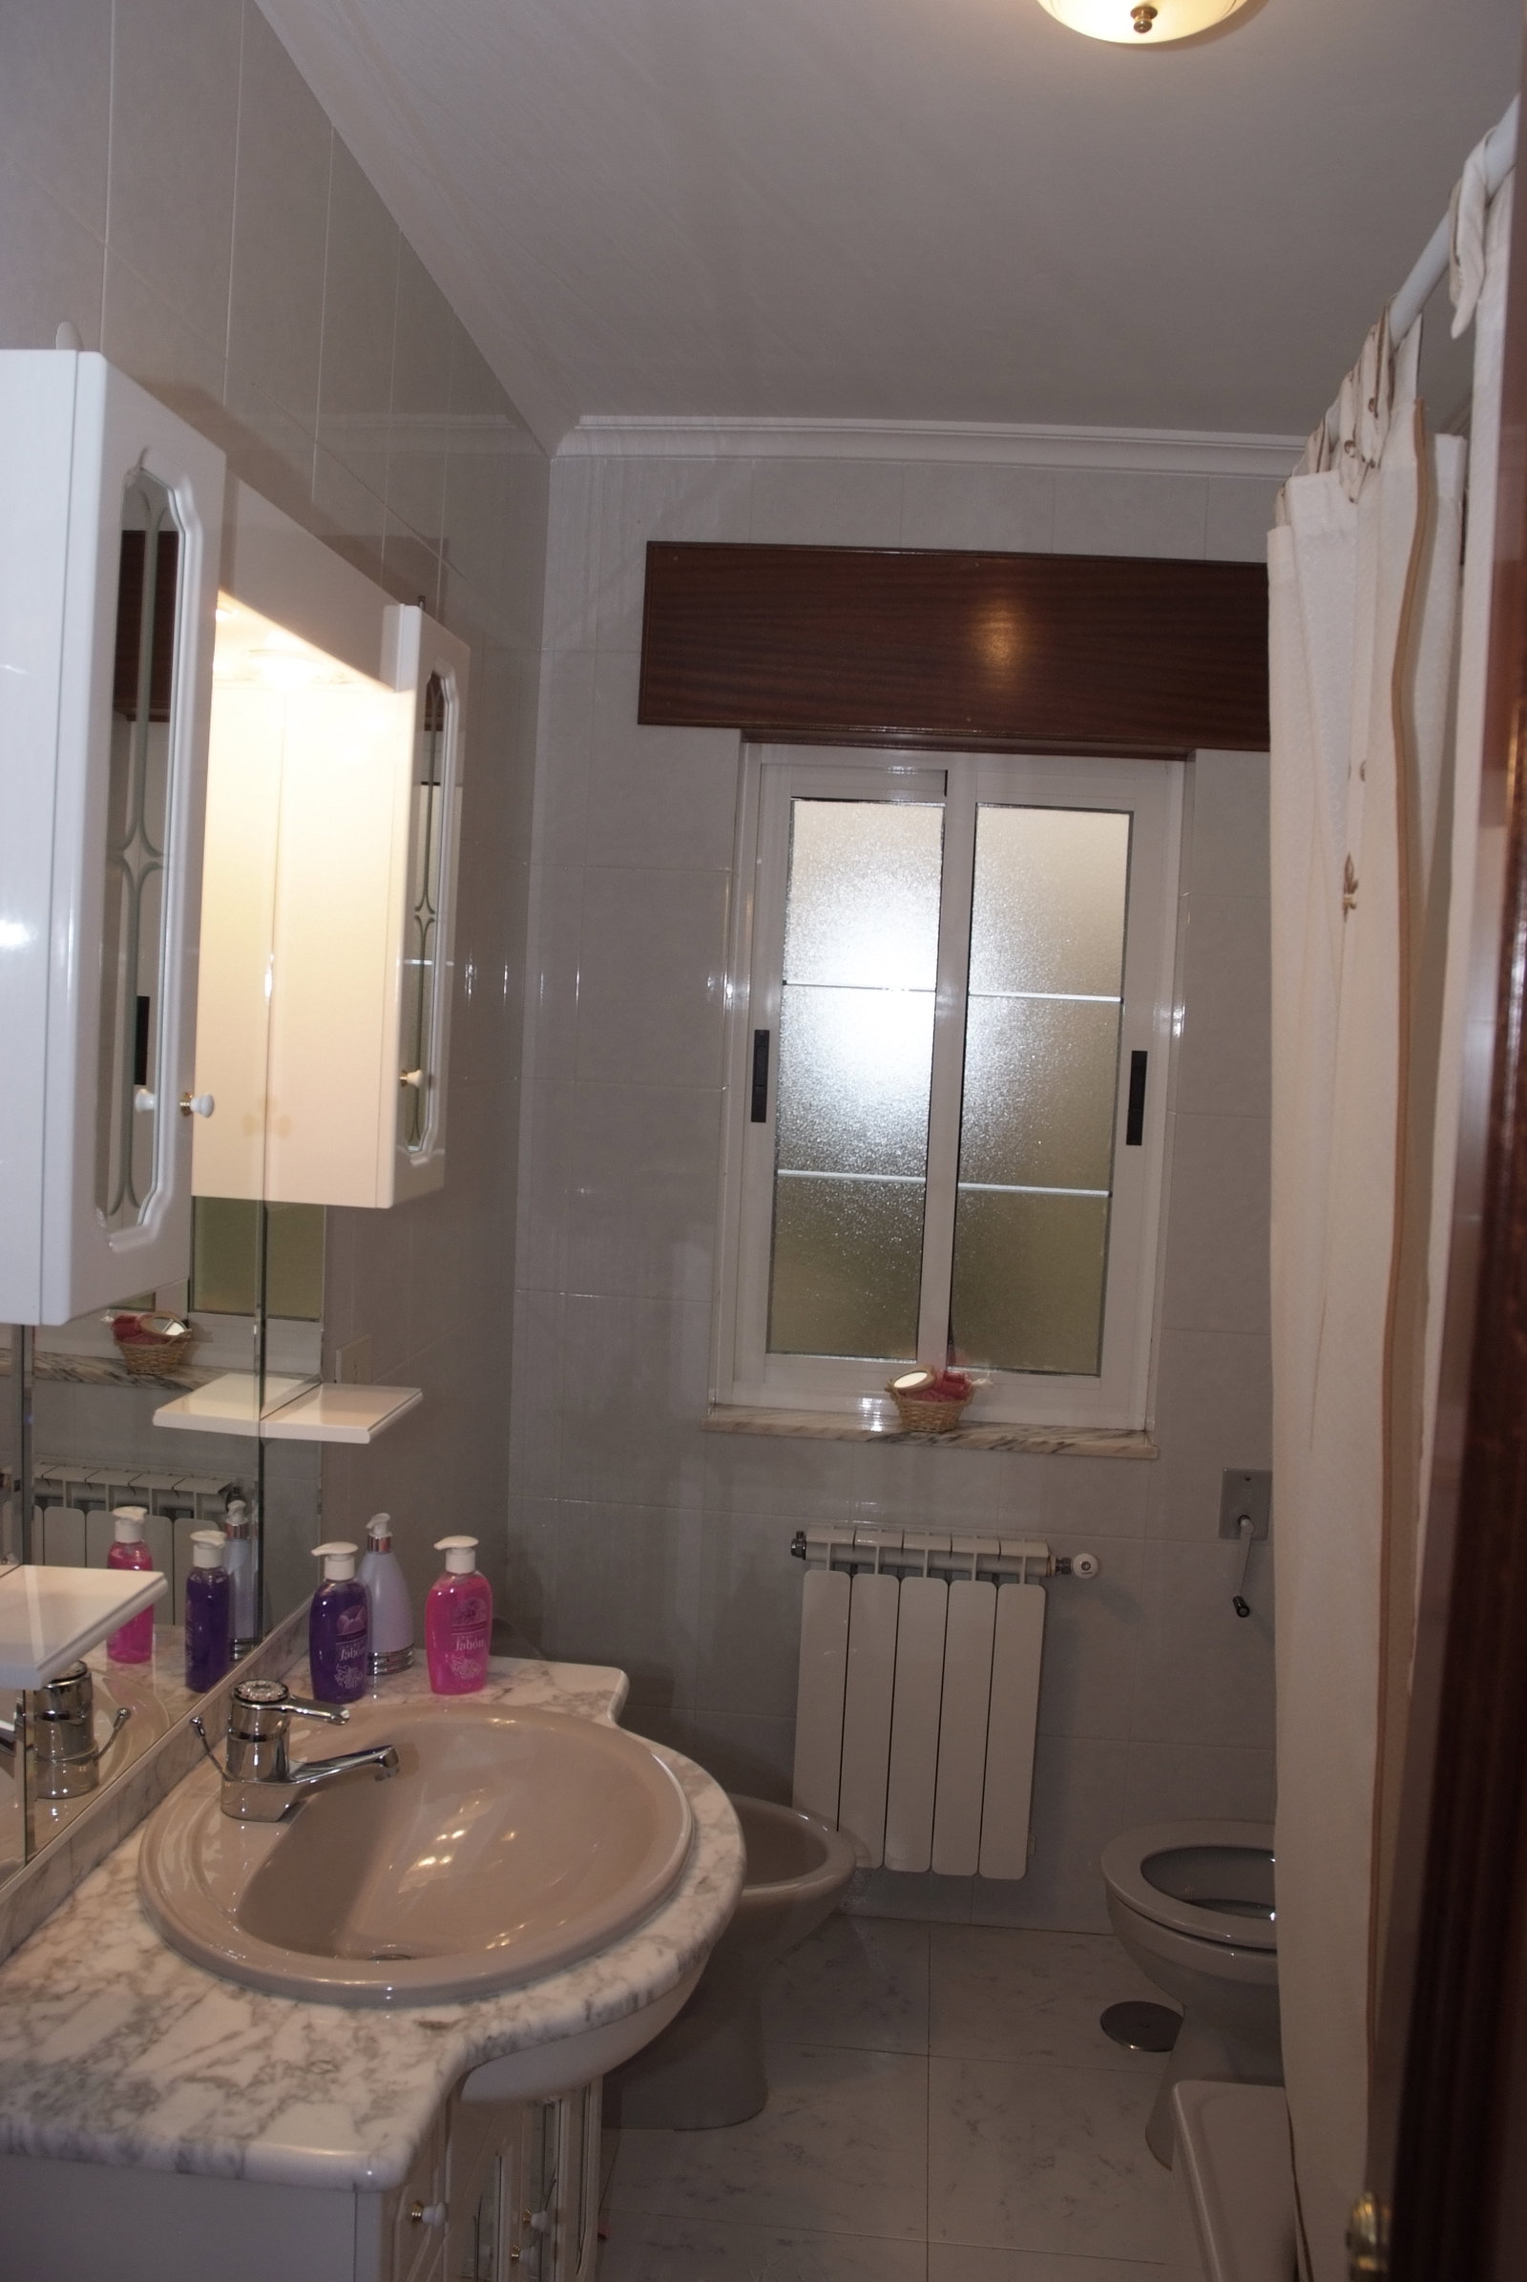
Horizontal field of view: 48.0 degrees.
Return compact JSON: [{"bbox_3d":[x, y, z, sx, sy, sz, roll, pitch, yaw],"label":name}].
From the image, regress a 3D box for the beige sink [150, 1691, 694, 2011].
[{"bbox_3d":[-0.302,0.676,1.510,0.475,0.180,0.550,3,4,5],"label":"beige sink"}]

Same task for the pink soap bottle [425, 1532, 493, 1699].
[{"bbox_3d":[-0.324,0.499,1.818,0.068,0.167,0.048,1,5,-25],"label":"pink soap bottle"}]

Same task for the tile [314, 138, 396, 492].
[{"bbox_3d":[-0.460,-0.921,1.945,0.010,0.335,0.241,3,4,5],"label":"tile"}]

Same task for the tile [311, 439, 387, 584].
[{"bbox_3d":[-0.476,-0.574,1.970,0.010,0.362,0.241,3,4,5],"label":"tile"}]

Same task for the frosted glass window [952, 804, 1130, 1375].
[{"bbox_3d":[0.482,-0.083,3.000,0.268,0.985,0.025,3,4,5],"label":"frosted glass window"}]

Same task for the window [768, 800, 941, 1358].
[{"bbox_3d":[0.165,-0.106,3.052,0.267,0.985,0.025,3,4,5],"label":"window"}]

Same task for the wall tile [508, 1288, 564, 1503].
[{"bbox_3d":[-0.394,0.444,2.997,0.090,0.364,0.010,3,4,5],"label":"wall tile"}]

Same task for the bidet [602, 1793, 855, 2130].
[{"bbox_3d":[-0.182,1.183,2.453,0.600,0.390,0.360,3,4,5],"label":"bidet"}]

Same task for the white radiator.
[{"bbox_3d":[0.285,0.941,2.890,0.480,0.565,0.100,3,4,5],"label":"white radiator"}]

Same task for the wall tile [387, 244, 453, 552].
[{"bbox_3d":[-0.439,-0.940,2.182,0.010,0.332,0.241,3,4,5],"label":"wall tile"}]

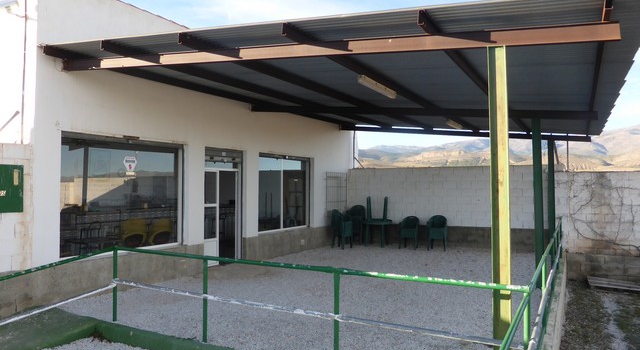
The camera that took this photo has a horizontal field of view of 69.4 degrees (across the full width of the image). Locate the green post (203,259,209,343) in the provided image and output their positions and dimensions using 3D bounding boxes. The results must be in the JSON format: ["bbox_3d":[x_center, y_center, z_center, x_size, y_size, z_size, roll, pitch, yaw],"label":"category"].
[{"bbox_3d":[-1.171,1.279,4.721,0.042,0.865,0.042,-1,-2,29],"label":"green post"}]

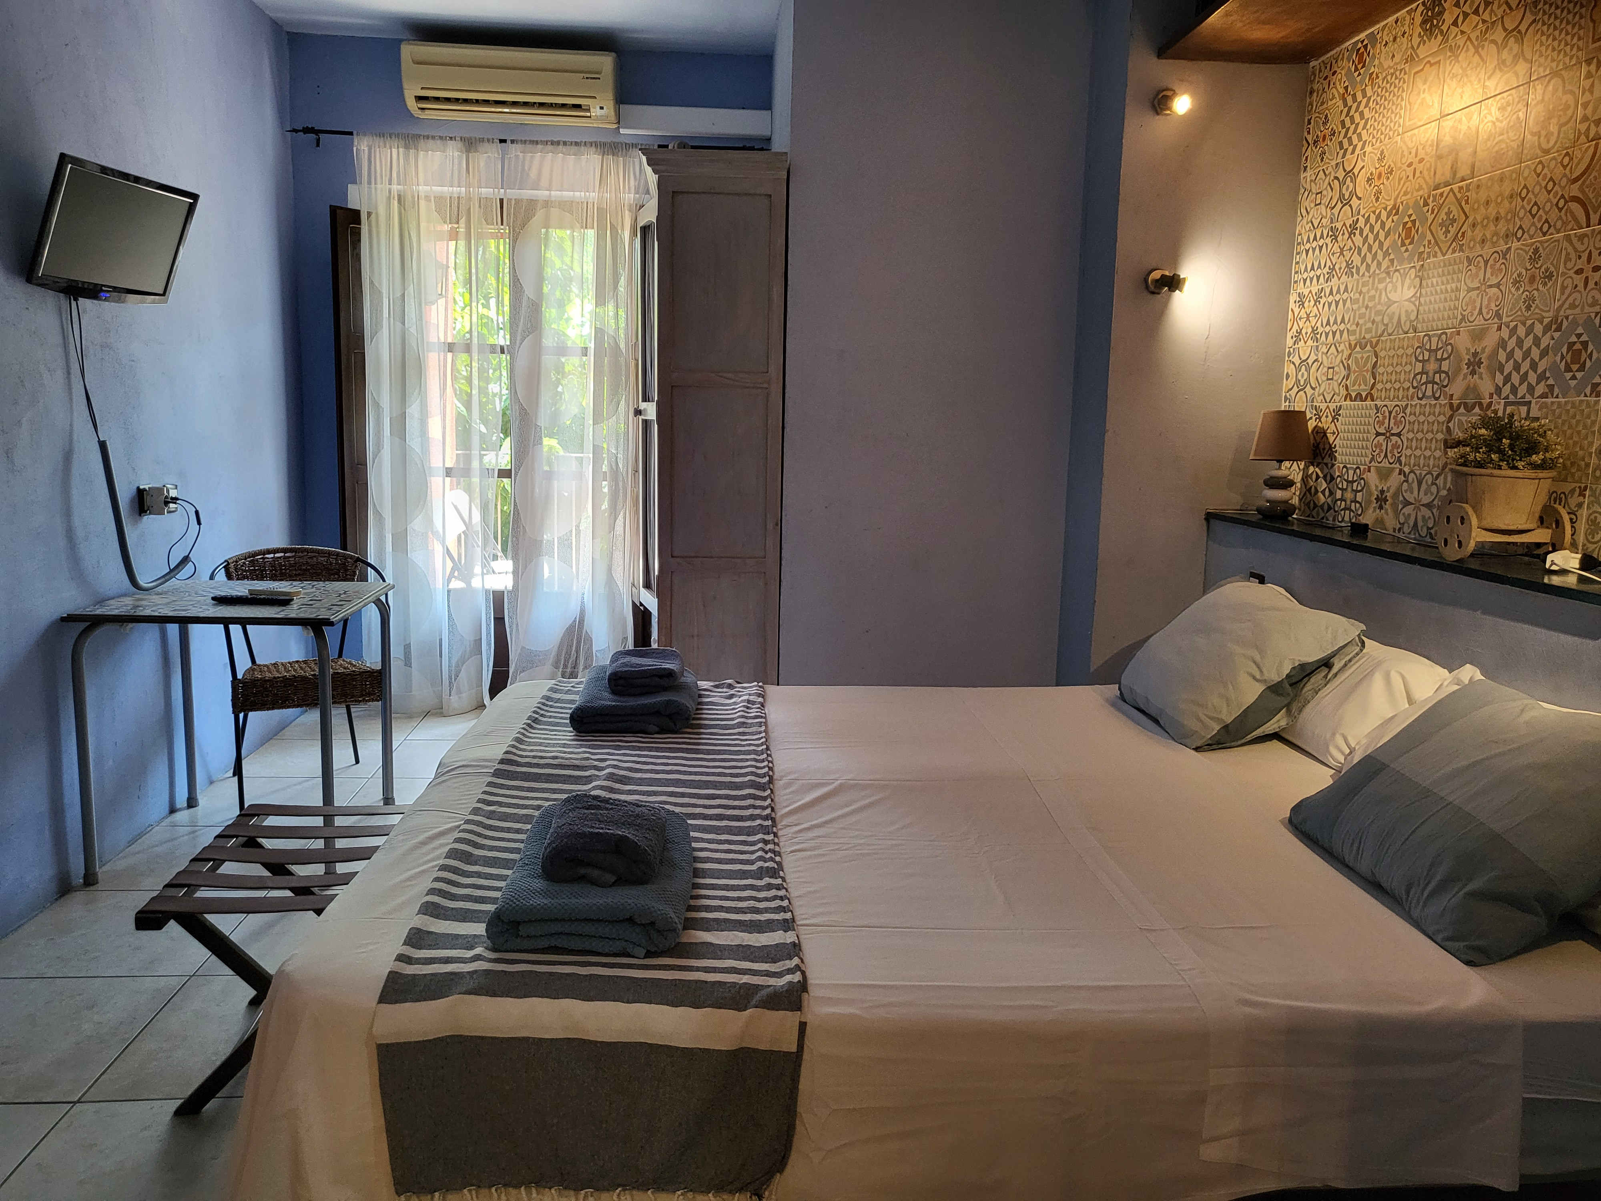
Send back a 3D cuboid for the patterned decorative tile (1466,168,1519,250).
[{"bbox_3d":[1.412,-0.790,2.441,0.012,0.150,0.150,1,9,-4],"label":"patterned decorative tile"}]

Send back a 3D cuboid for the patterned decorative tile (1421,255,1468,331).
[{"bbox_3d":[1.399,-0.663,2.613,0.012,0.150,0.150,1,9,-4],"label":"patterned decorative tile"}]

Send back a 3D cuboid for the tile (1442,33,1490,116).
[{"bbox_3d":[1.568,-1.240,2.832,0.010,0.167,0.166,1,9,-5],"label":"tile"}]

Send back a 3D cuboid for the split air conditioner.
[{"bbox_3d":[-1.095,-1.957,4.615,0.798,0.253,0.200,1,9,-5],"label":"split air conditioner"}]

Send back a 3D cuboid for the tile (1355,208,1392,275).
[{"bbox_3d":[1.383,-0.861,2.885,0.012,0.150,0.150,1,9,-4],"label":"tile"}]

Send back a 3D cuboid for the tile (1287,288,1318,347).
[{"bbox_3d":[1.427,-0.795,3.370,0.010,0.159,0.157,1,9,-4],"label":"tile"}]

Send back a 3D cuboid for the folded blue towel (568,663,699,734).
[{"bbox_3d":[-0.415,0.243,3.031,0.285,0.072,0.400,1,9,-4],"label":"folded blue towel"}]

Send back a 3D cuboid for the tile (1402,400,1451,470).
[{"bbox_3d":[1.547,-0.406,2.968,0.010,0.167,0.166,1,9,-5],"label":"tile"}]

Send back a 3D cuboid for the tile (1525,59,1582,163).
[{"bbox_3d":[1.497,-0.968,2.392,0.010,0.159,0.157,1,9,-4],"label":"tile"}]

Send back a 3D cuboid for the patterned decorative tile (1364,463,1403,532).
[{"bbox_3d":[1.444,-0.248,2.978,0.010,0.159,0.157,1,9,-4],"label":"patterned decorative tile"}]

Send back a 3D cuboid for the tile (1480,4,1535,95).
[{"bbox_3d":[1.491,-1.150,2.523,0.010,0.159,0.157,1,9,-4],"label":"tile"}]

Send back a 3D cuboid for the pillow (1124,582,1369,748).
[{"bbox_3d":[1.015,0.153,2.905,0.160,0.400,0.530,46,1,-12],"label":"pillow"}]

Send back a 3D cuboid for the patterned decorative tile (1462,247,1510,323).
[{"bbox_3d":[1.478,-0.675,2.596,0.010,0.159,0.157,1,9,-4],"label":"patterned decorative tile"}]

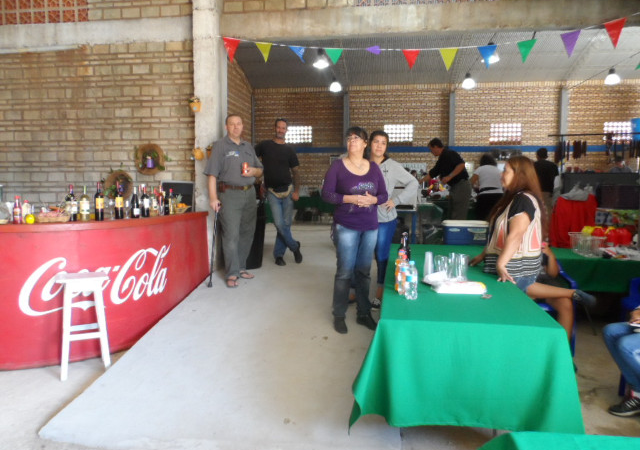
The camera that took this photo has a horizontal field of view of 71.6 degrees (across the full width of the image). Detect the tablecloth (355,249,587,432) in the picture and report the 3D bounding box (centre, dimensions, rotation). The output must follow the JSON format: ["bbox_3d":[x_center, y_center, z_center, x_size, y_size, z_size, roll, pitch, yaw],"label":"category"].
[{"bbox_3d":[0.941,0.638,3.465,1.020,0.570,2.720,1,6,10],"label":"tablecloth"}]

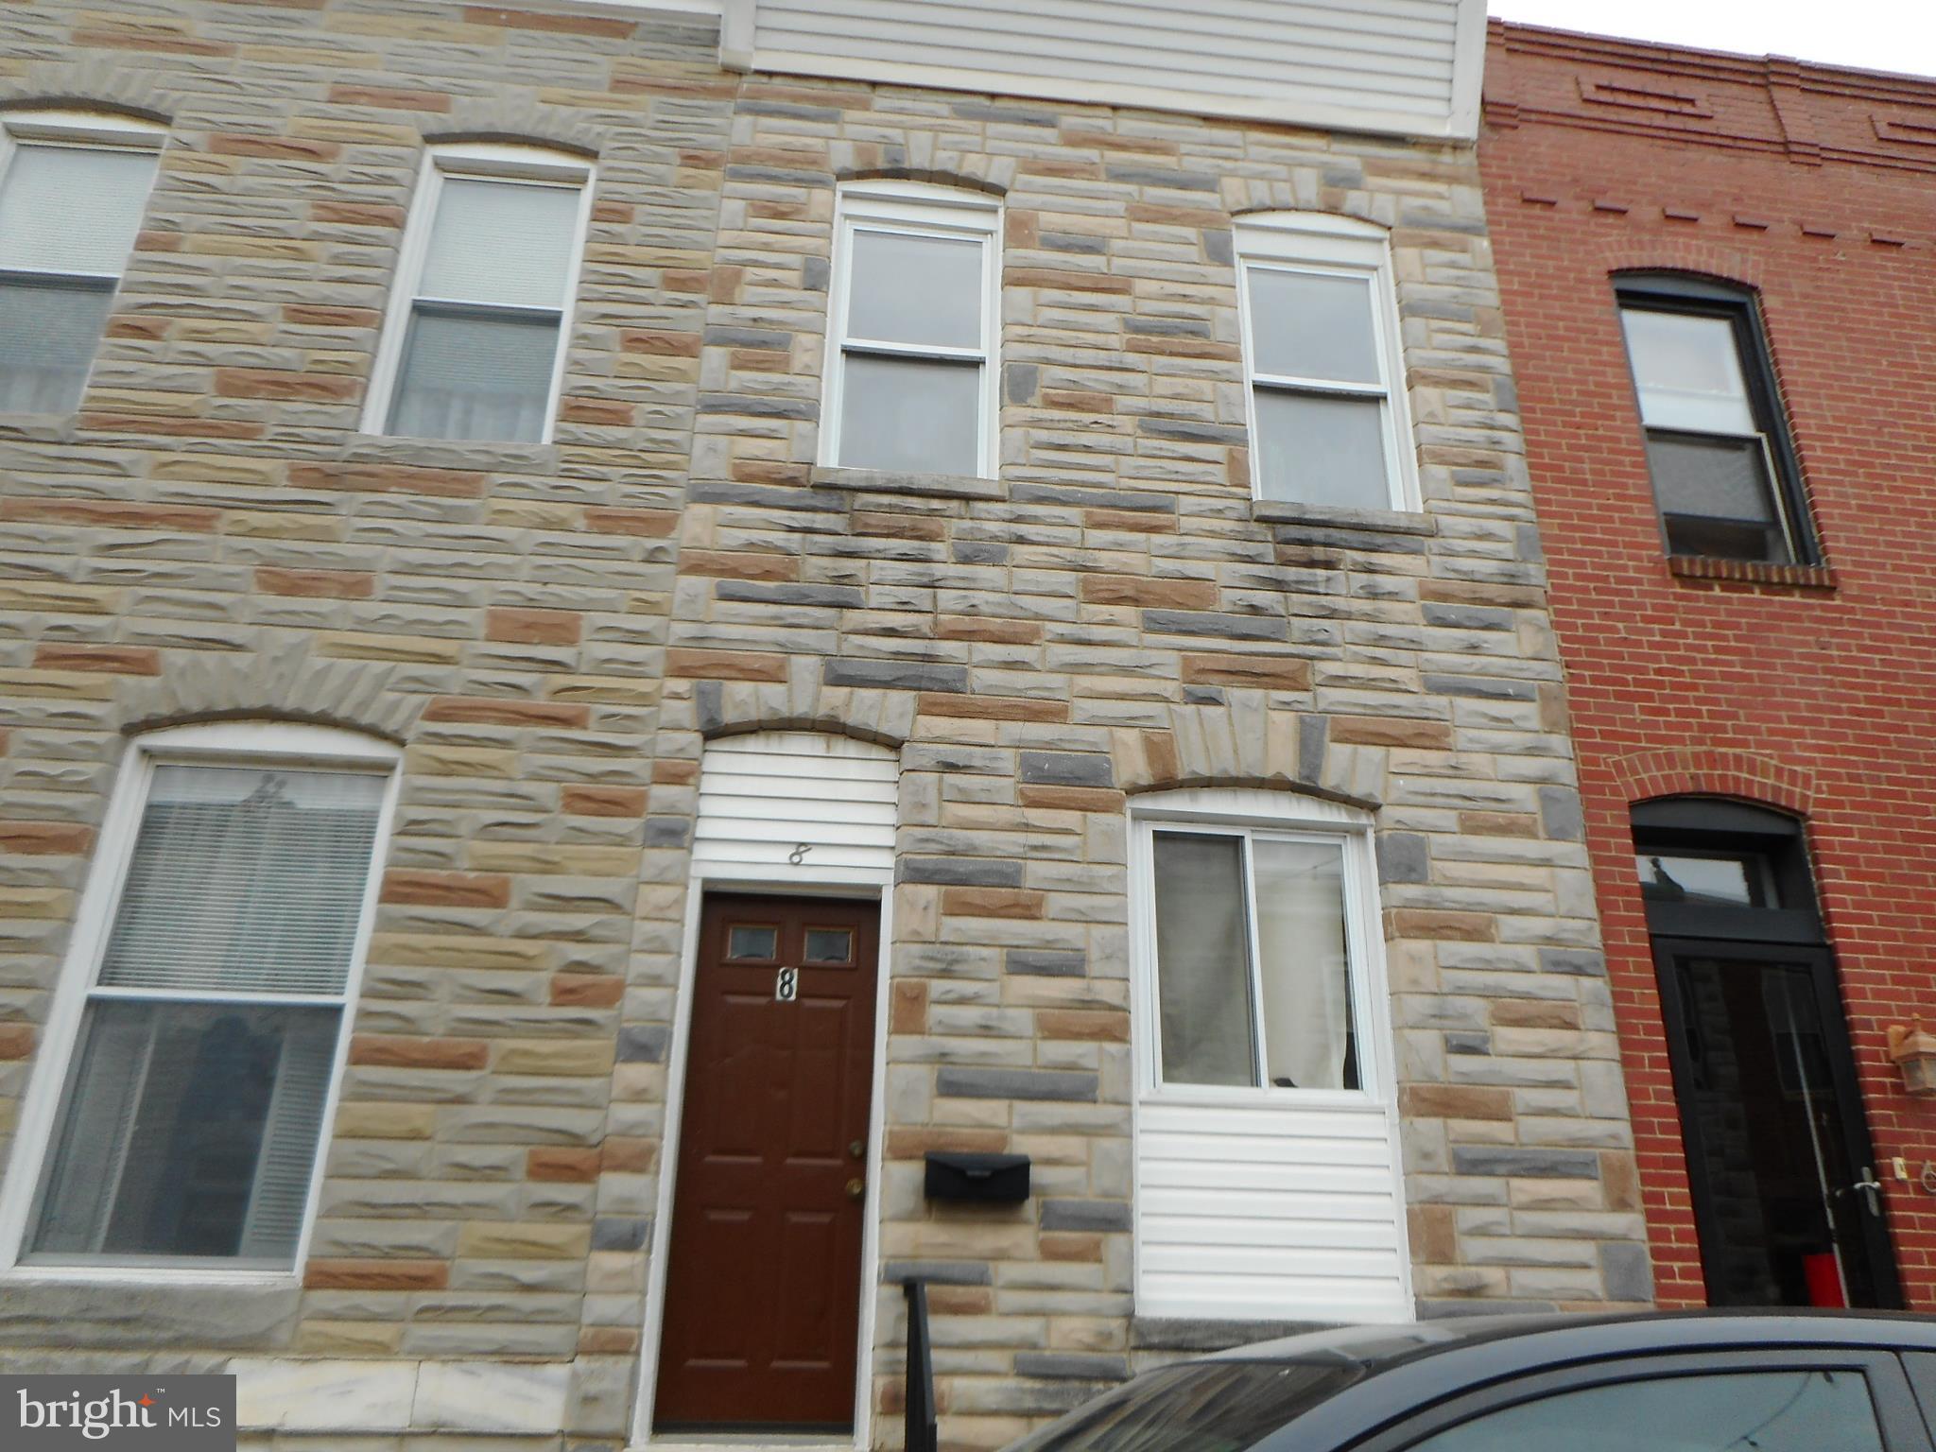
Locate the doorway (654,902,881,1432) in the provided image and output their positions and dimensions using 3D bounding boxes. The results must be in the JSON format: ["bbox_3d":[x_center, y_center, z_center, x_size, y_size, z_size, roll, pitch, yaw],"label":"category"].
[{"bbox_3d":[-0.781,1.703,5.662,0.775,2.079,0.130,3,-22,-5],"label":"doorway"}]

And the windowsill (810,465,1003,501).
[{"bbox_3d":[-0.291,-1.133,6.747,0.926,0.101,0.140,3,-22,-5],"label":"windowsill"}]

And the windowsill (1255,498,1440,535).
[{"bbox_3d":[1.786,-0.973,6.688,0.892,0.091,0.120,3,-22,-5],"label":"windowsill"}]

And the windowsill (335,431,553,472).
[{"bbox_3d":[-2.365,-1.233,6.393,0.957,0.127,0.110,3,-22,-5],"label":"windowsill"}]

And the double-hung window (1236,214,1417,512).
[{"bbox_3d":[1.853,-1.913,7.359,0.875,1.875,0.130,3,-22,-5],"label":"double-hung window"}]

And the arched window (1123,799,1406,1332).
[{"bbox_3d":[1.215,1.294,5.816,1.104,2.149,0.130,3,-22,-5],"label":"arched window"}]

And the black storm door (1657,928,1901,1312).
[{"bbox_3d":[3.377,1.925,5.830,0.864,2.071,0.140,3,-22,-5],"label":"black storm door"}]

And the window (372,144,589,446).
[{"bbox_3d":[-2.409,-2.192,7.056,0.876,1.865,0.130,3,-22,-5],"label":"window"}]

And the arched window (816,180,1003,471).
[{"bbox_3d":[-0.276,-2.045,7.210,0.885,1.843,0.130,3,-22,-5],"label":"arched window"}]

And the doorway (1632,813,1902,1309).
[{"bbox_3d":[3.481,1.627,6.141,0.874,2.725,0.150,3,-22,-5],"label":"doorway"}]

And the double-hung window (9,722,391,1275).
[{"bbox_3d":[-2.926,1.012,5.504,1.070,2.168,0.130,3,-22,-5],"label":"double-hung window"}]

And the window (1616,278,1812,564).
[{"bbox_3d":[3.928,-1.623,7.482,0.857,1.810,0.150,3,-22,-5],"label":"window"}]

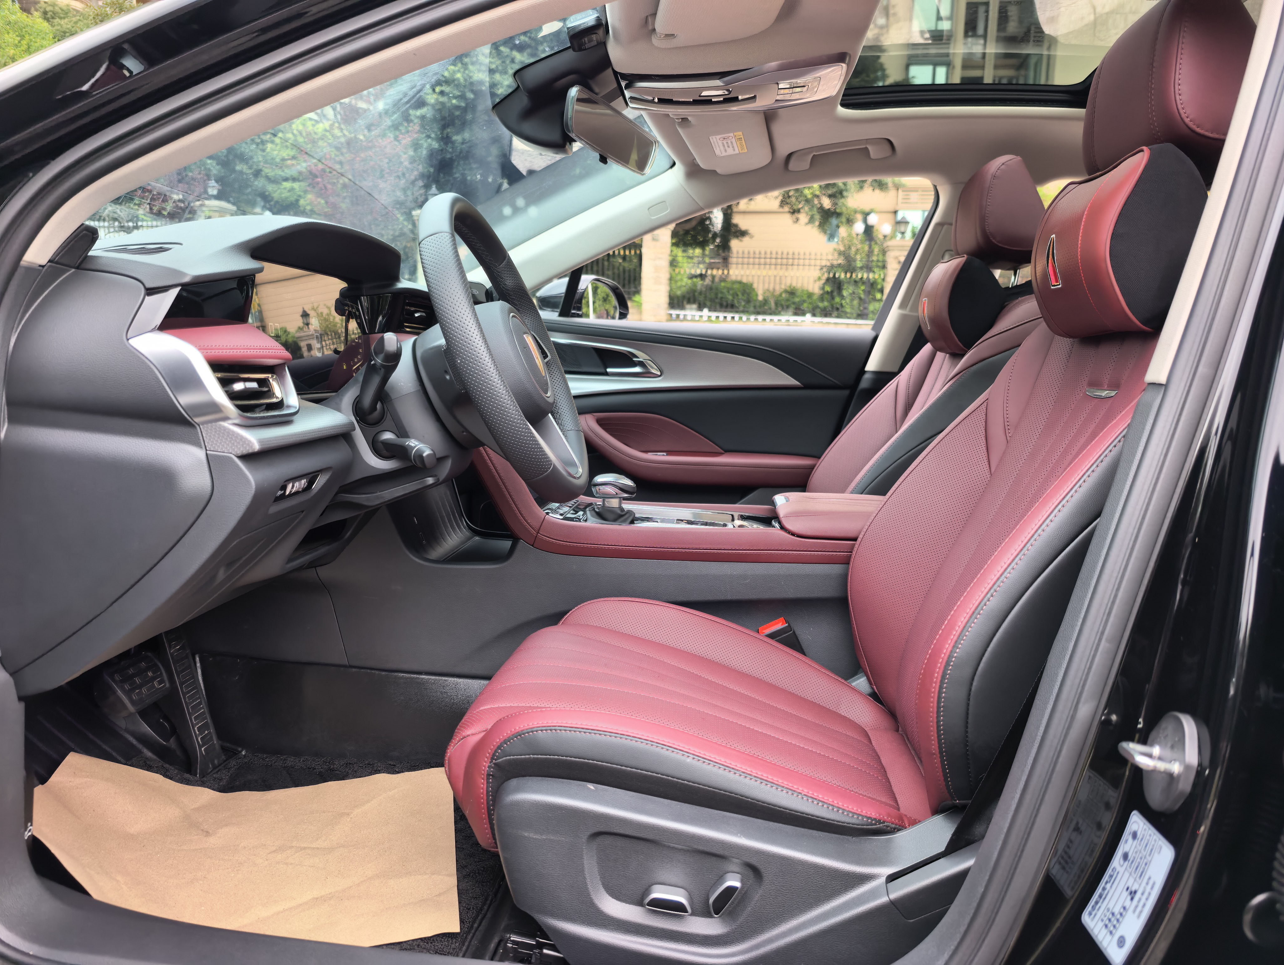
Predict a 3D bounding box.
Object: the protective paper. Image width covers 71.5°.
[{"bbox_3d":[-0.455,0.408,1.066,0.530,0.090,0.390,1,7,-3],"label":"protective paper"}]

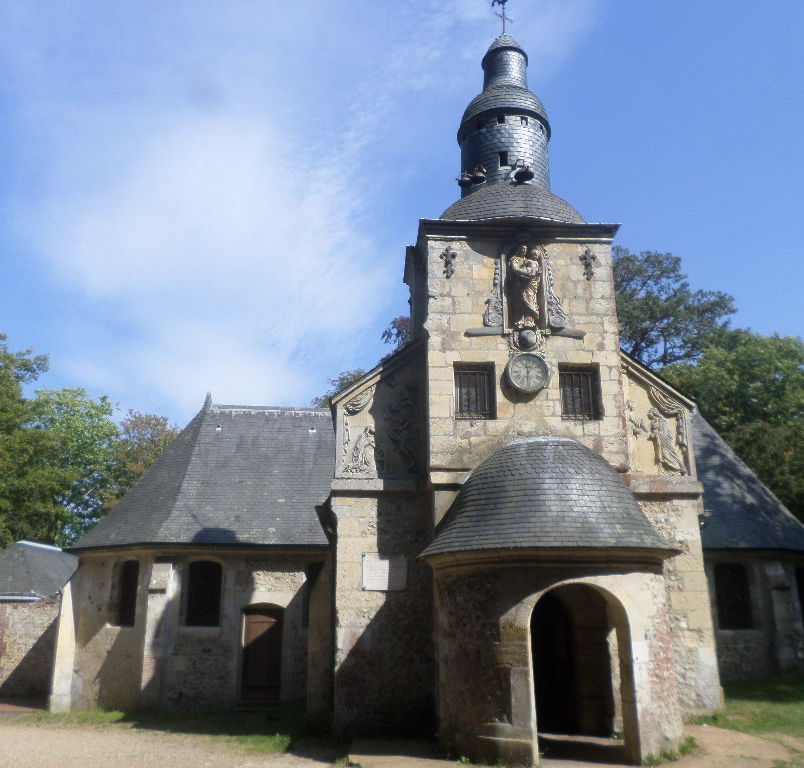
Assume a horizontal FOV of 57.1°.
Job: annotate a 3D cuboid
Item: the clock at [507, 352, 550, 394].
[{"bbox_3d":[2.300,-0.212,13.445,0.771,0.750,0.150,1,-18,-3],"label":"clock"}]

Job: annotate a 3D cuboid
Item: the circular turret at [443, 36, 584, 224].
[{"bbox_3d":[2.361,-5.553,16.867,3.300,5.899,3.300,0,-18,0],"label":"circular turret"}]

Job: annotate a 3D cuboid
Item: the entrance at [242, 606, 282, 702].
[{"bbox_3d":[-3.182,6.087,16.760,0.945,2.088,0.250,1,-18,-3],"label":"entrance"}]

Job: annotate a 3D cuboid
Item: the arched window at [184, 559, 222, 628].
[{"bbox_3d":[-4.427,4.683,16.529,0.800,1.410,0.200,2,-16,-8],"label":"arched window"}]

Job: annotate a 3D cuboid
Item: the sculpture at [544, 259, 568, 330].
[{"bbox_3d":[2.972,-1.724,14.055,0.410,1.460,0.130,1,-16,-4],"label":"sculpture"}]

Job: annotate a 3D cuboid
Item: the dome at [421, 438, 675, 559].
[{"bbox_3d":[2.500,1.706,11.973,4.300,2.100,2.250,1,-16,-4],"label":"dome"}]

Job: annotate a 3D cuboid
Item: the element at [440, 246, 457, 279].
[{"bbox_3d":[0.895,-2.331,14.079,0.300,0.660,0.080,1,-16,-4],"label":"element"}]

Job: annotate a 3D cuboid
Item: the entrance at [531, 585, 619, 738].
[{"bbox_3d":[2.570,4.234,10.957,1.380,2.420,0.500,1,-16,-4],"label":"entrance"}]

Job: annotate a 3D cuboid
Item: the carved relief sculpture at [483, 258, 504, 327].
[{"bbox_3d":[1.731,-1.737,13.954,0.409,1.407,0.140,1,-18,-3],"label":"carved relief sculpture"}]

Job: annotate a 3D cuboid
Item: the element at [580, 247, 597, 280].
[{"bbox_3d":[3.596,-2.321,14.257,0.293,0.718,0.080,1,-18,-3],"label":"element"}]

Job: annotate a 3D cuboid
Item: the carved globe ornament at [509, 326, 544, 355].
[{"bbox_3d":[2.126,-0.743,12.650,0.590,0.450,0.280,-2,-17,4],"label":"carved globe ornament"}]

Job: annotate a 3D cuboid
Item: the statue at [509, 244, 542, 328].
[{"bbox_3d":[2.362,-1.880,14.148,0.657,1.726,0.400,1,-18,-3],"label":"statue"}]

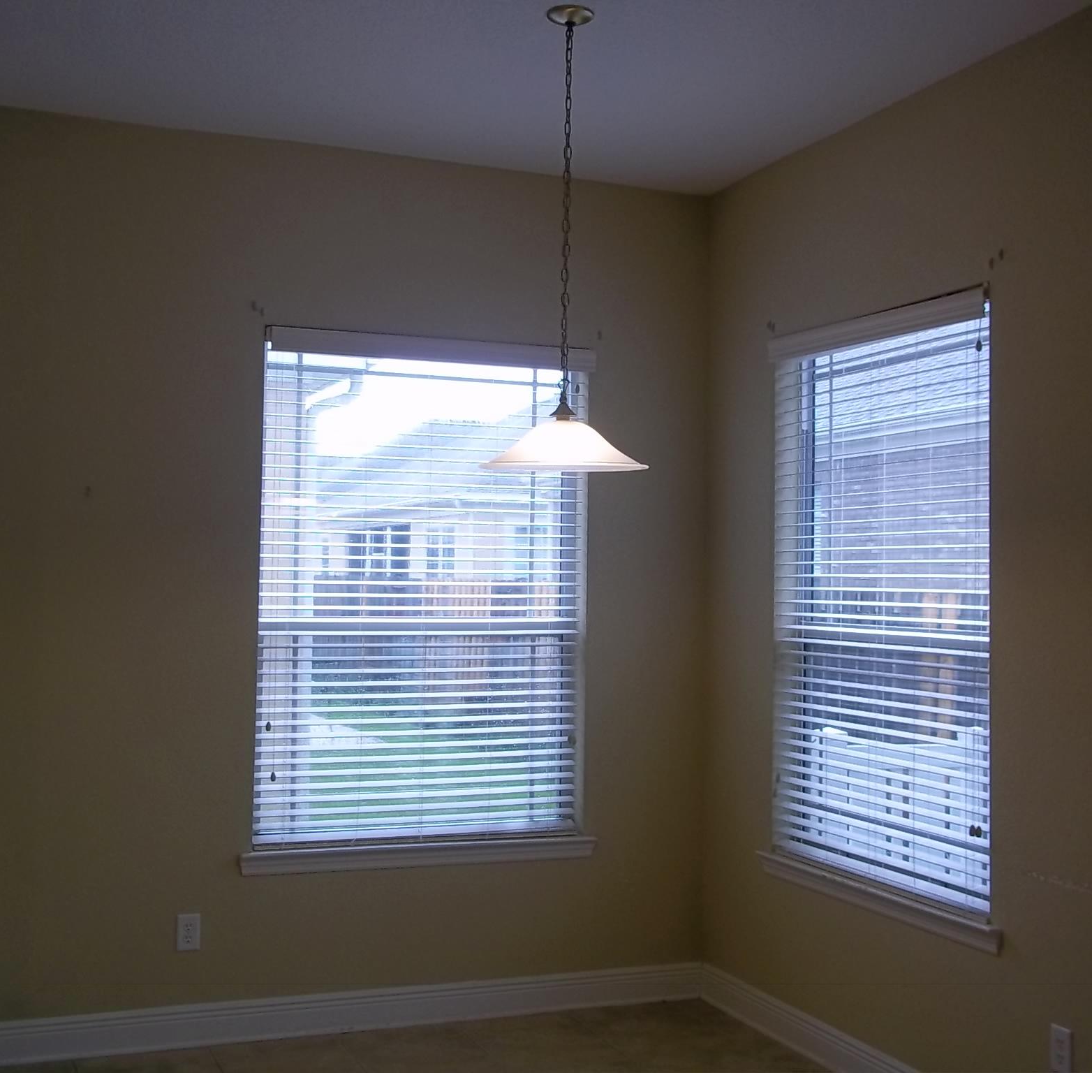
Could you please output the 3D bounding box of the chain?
[{"bbox_3d":[0.058,-0.846,3.898,0.030,1.014,0.028,2,-2,-22],"label":"chain"}]

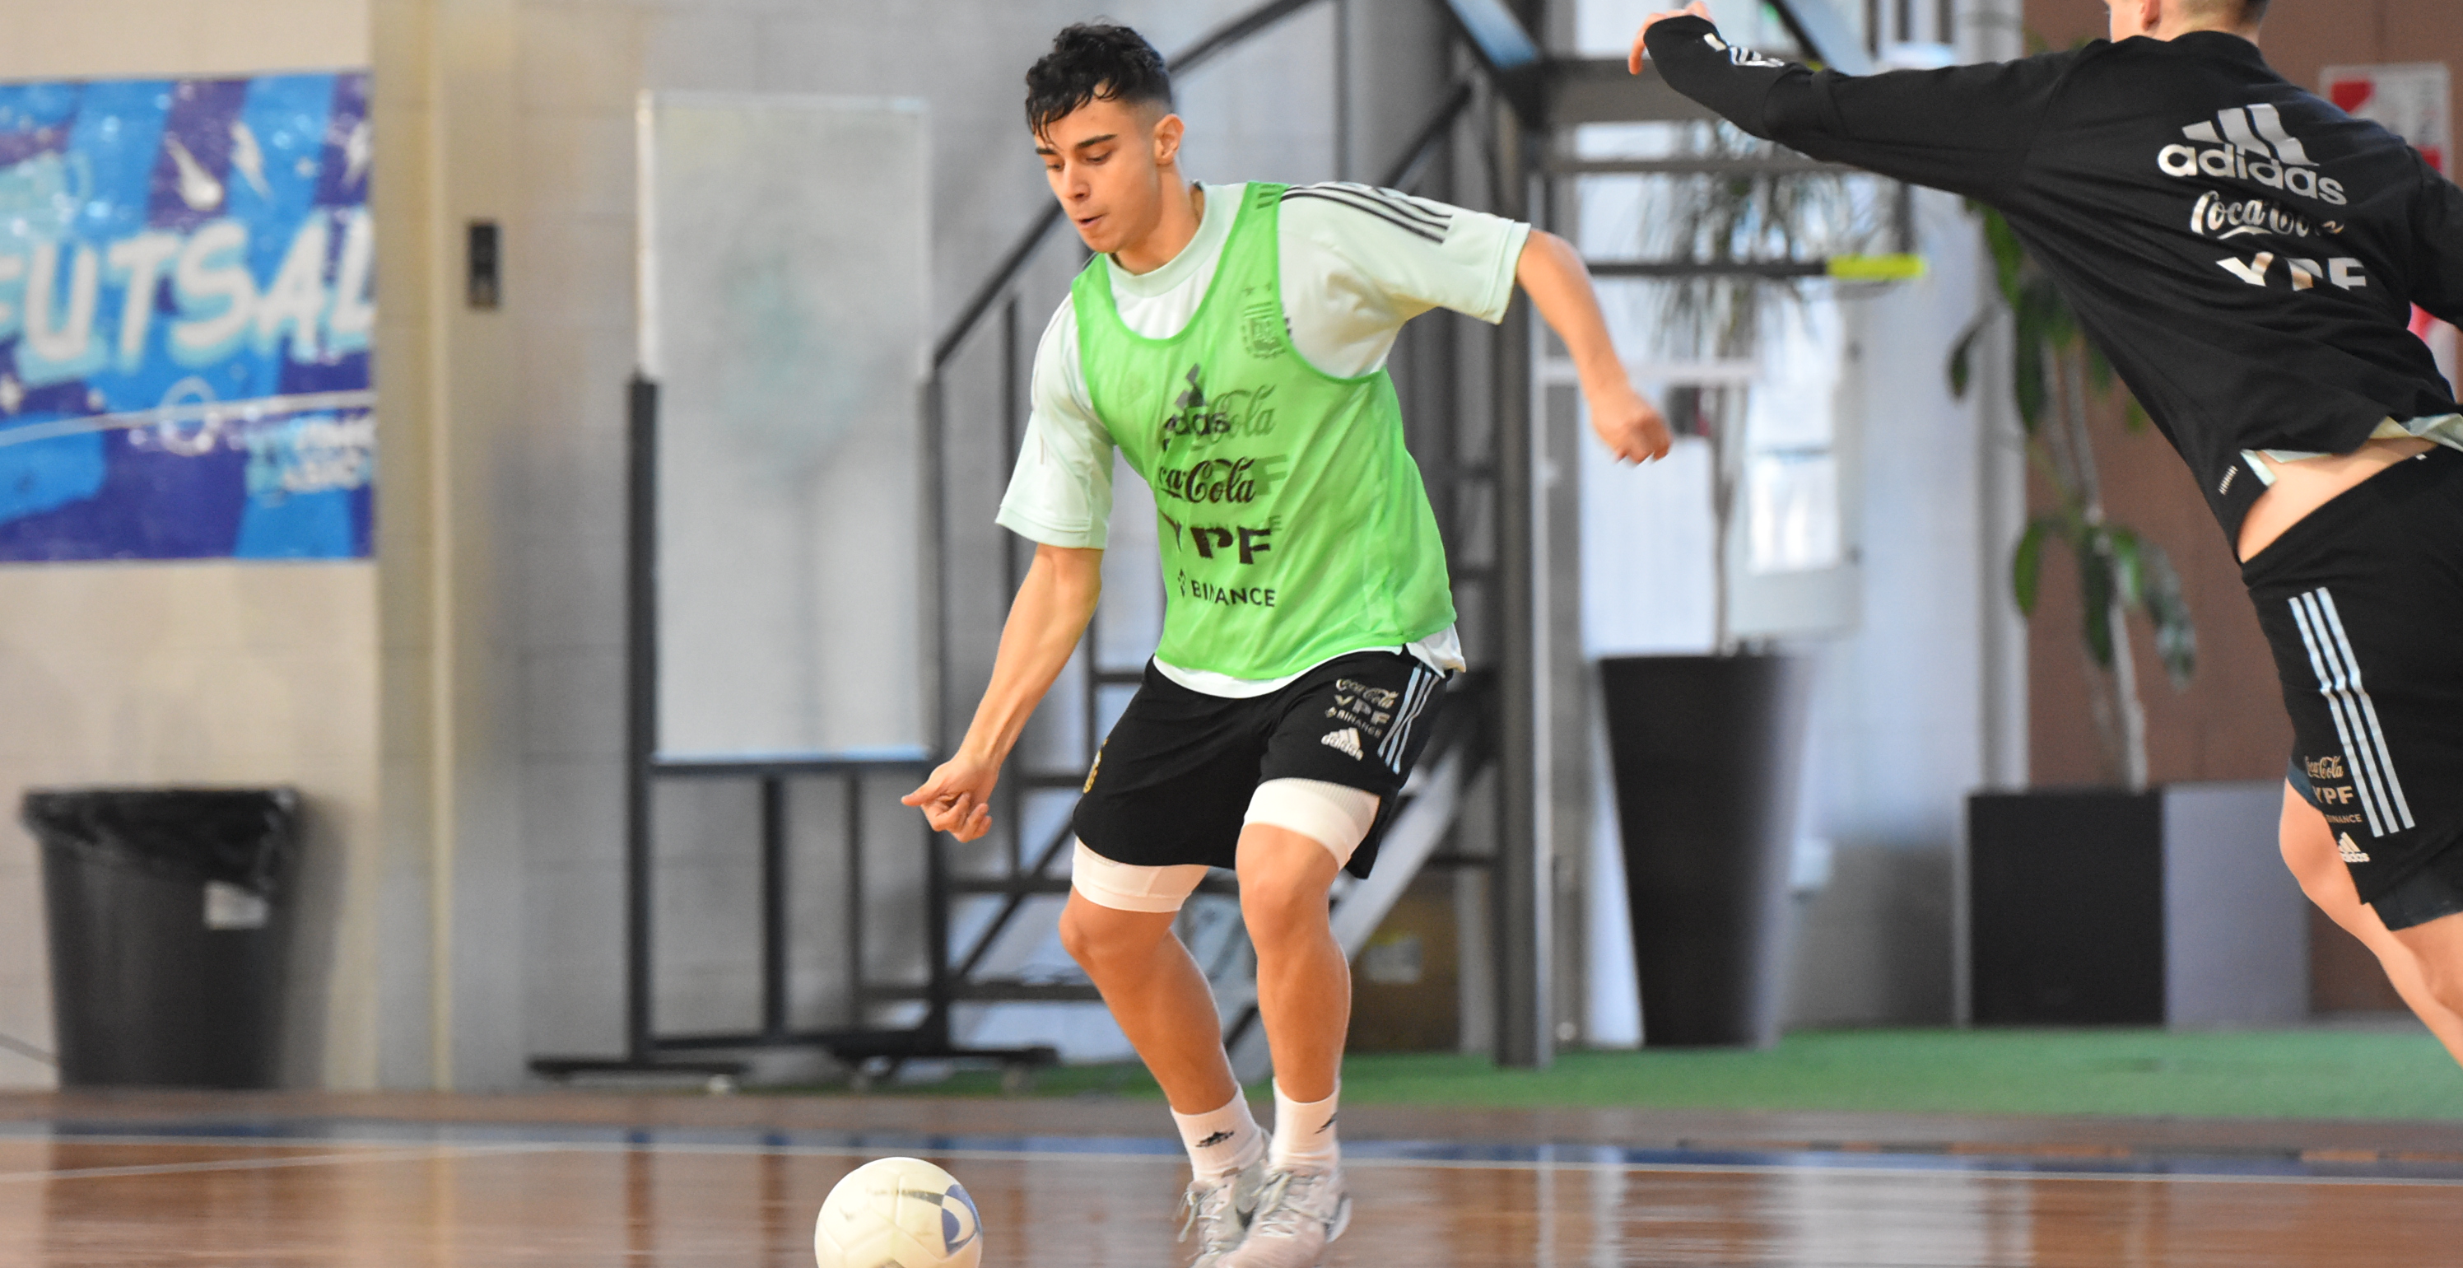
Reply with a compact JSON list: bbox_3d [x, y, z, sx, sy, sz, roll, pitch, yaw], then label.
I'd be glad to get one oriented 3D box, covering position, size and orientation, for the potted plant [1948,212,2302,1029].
[{"bbox_3d":[1.875,-0.180,33.300,0.660,2.000,0.660,0,0,37],"label":"potted plant"}]

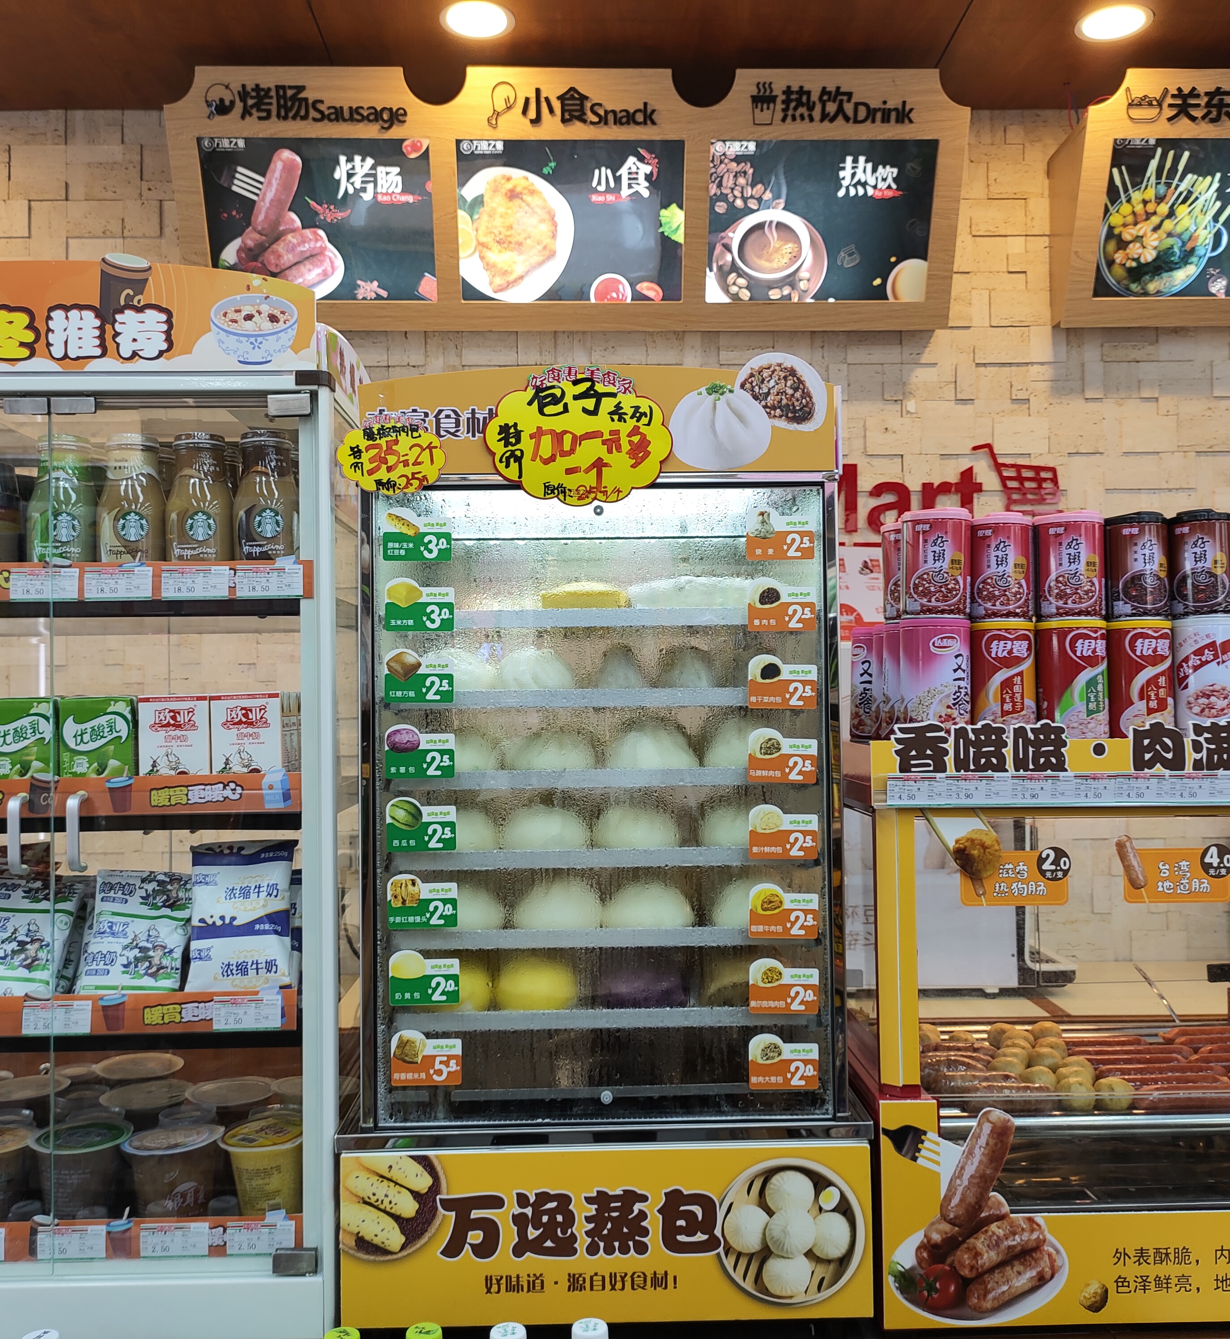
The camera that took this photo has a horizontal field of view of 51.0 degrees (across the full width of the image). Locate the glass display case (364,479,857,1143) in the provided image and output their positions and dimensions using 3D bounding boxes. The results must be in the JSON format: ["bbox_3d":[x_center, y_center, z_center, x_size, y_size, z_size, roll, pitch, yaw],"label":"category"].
[{"bbox_3d":[-0.016,0.121,1.337,0.428,0.570,0.380,-1,-1,-2],"label":"glass display case"}]

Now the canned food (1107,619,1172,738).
[{"bbox_3d":[0.507,0.011,1.257,0.067,0.118,0.067,-1,-1,-2],"label":"canned food"}]

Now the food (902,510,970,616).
[{"bbox_3d":[0.317,-0.101,1.270,0.067,0.104,0.067,-1,-1,-1],"label":"food"}]

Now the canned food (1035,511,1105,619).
[{"bbox_3d":[0.452,-0.101,1.283,0.067,0.104,0.067,-1,-1,-1],"label":"canned food"}]

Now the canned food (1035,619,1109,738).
[{"bbox_3d":[0.456,0.013,1.285,0.067,0.122,0.067,-1,-1,-1],"label":"canned food"}]

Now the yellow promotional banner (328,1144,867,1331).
[{"bbox_3d":[-0.006,0.499,1.140,0.467,0.151,0.015,-1,-1,-2],"label":"yellow promotional banner"}]

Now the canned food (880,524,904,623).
[{"bbox_3d":[0.316,-0.098,1.365,0.067,0.104,0.067,-1,-1,-1],"label":"canned food"}]

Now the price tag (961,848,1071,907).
[{"bbox_3d":[0.361,0.188,1.160,0.098,0.053,0.008,-1,-1,-1],"label":"price tag"}]

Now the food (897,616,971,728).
[{"bbox_3d":[0.311,0.011,1.252,0.067,0.118,0.067,-1,-1,-2],"label":"food"}]

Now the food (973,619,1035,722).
[{"bbox_3d":[0.388,0.014,1.295,0.067,0.122,0.067,-1,-1,-1],"label":"food"}]

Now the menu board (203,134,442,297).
[{"bbox_3d":[-0.599,-0.915,2.634,0.463,0.315,0.030,0,22,-2],"label":"menu board"}]

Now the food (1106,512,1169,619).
[{"bbox_3d":[0.505,-0.099,1.259,0.066,0.103,0.066,-1,-1,-2],"label":"food"}]

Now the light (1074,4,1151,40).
[{"bbox_3d":[0.946,-1.242,2.450,0.145,0.030,0.145,-1,-1,-1],"label":"light"}]

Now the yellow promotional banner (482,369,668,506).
[{"bbox_3d":[-0.031,-0.205,1.132,0.163,0.122,0.010,-1,-1,-2],"label":"yellow promotional banner"}]

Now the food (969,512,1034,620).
[{"bbox_3d":[0.373,-0.098,1.255,0.066,0.103,0.066,-1,-1,-2],"label":"food"}]

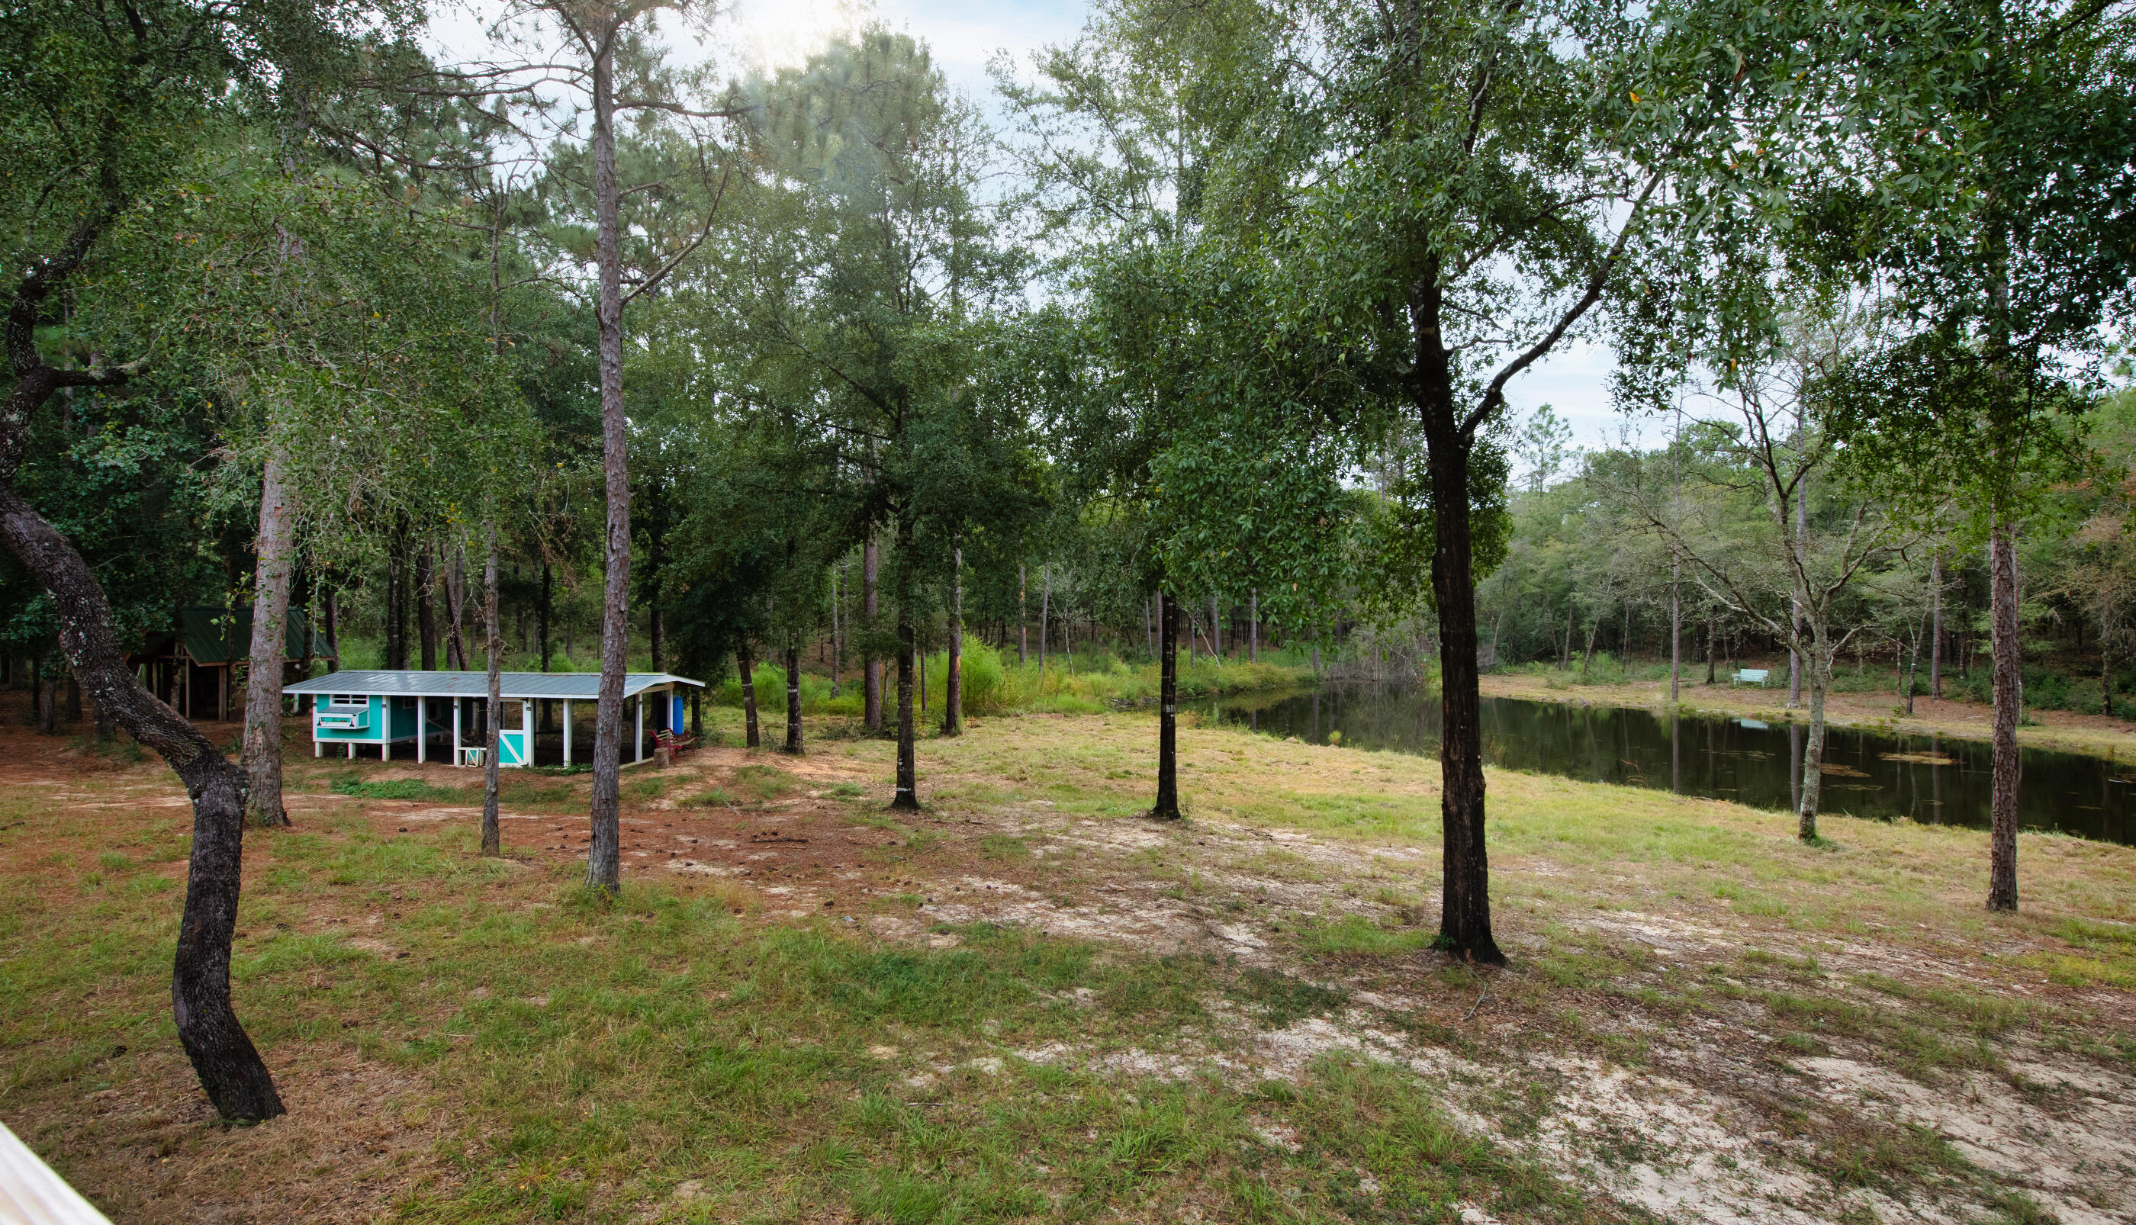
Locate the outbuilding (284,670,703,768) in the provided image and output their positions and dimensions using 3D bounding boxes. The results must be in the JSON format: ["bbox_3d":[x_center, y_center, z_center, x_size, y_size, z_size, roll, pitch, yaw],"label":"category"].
[{"bbox_3d":[-15.260,2.730,23.910,9.760,2.280,3.470,0,0,9],"label":"outbuilding"}]

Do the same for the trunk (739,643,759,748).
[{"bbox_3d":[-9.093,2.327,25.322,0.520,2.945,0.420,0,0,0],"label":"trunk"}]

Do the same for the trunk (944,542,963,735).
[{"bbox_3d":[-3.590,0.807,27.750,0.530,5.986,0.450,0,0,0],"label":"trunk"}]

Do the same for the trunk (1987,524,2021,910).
[{"bbox_3d":[13.403,1.495,12.750,0.290,5.520,0.300,0,0,-44],"label":"trunk"}]

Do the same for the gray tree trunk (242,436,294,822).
[{"bbox_3d":[-15.884,0.481,17.700,0.600,7.540,0.560,2,0,-42],"label":"gray tree trunk"}]

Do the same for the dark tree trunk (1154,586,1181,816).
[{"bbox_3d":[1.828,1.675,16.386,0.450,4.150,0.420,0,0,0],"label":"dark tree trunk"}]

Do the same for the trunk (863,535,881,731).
[{"bbox_3d":[-7.088,0.757,32.300,0.550,7.090,0.520,0,0,-12],"label":"trunk"}]

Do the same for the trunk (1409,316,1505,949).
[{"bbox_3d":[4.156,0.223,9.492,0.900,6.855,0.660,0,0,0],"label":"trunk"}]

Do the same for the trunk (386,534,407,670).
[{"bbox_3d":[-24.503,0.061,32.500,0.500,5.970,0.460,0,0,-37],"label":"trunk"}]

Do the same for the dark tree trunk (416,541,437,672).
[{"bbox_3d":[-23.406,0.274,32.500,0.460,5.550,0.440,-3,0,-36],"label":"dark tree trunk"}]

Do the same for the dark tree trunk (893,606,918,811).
[{"bbox_3d":[-3.095,1.811,17.014,0.450,3.878,0.420,0,0,0],"label":"dark tree trunk"}]

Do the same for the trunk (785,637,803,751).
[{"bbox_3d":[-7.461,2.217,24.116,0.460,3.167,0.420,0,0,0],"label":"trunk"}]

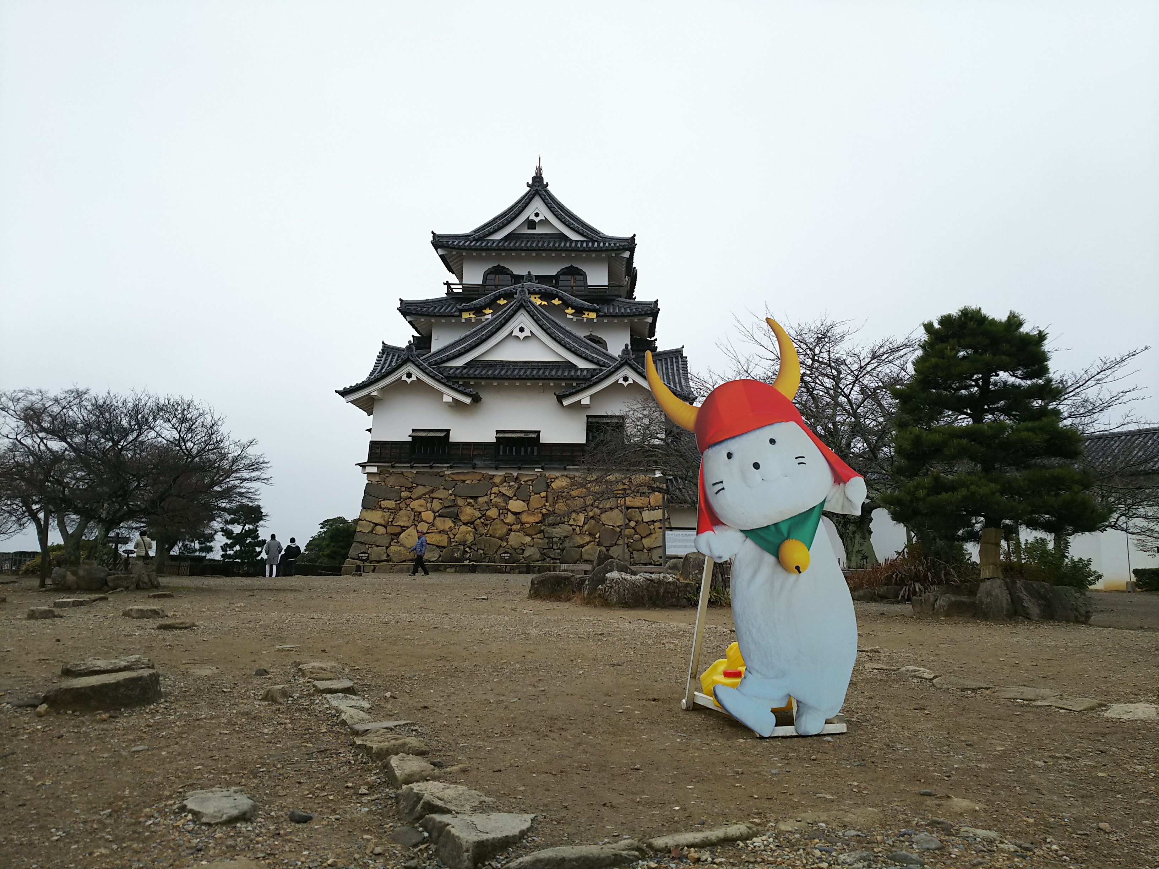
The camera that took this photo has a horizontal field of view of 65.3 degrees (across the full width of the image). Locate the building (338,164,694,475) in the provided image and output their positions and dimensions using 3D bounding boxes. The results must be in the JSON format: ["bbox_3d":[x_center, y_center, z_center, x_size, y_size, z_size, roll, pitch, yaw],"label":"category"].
[{"bbox_3d":[-2.270,-5.159,47.431,15.000,15.800,18.500,1,-8,3],"label":"building"}]

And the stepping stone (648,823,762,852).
[{"bbox_3d":[0.326,1.050,2.355,0.300,0.050,0.090,3,-8,-17],"label":"stepping stone"}]

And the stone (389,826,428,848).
[{"bbox_3d":[-0.425,0.992,2.245,0.085,0.040,0.100,6,-9,-32],"label":"stone"}]

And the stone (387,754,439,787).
[{"bbox_3d":[-0.529,1.040,2.802,0.140,0.060,0.220,3,-8,-19],"label":"stone"}]

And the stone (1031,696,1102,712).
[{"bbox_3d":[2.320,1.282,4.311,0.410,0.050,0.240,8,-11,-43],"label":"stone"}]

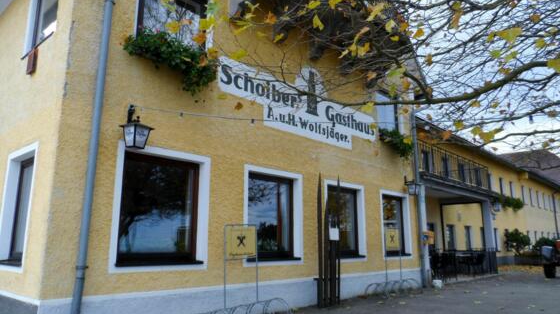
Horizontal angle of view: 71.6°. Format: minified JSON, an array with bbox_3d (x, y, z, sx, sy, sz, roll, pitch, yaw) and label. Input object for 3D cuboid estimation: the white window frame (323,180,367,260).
[{"bbox_3d":[1.521,1.512,9.072,0.160,1.807,1.574,-12,-18,43],"label":"white window frame"}]

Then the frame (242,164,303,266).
[{"bbox_3d":[-0.120,1.142,7.450,0.160,1.807,1.574,-12,-18,43],"label":"frame"}]

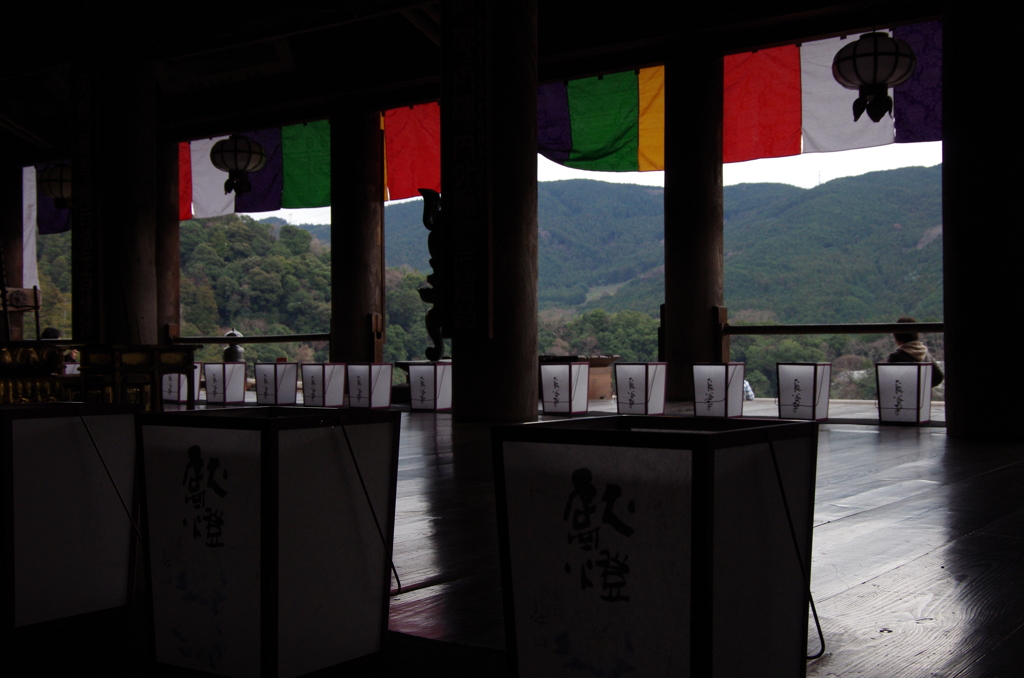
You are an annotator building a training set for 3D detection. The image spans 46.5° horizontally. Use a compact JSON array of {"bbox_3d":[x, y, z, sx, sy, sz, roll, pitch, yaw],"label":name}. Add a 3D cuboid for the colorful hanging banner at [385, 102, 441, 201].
[{"bbox_3d":[-1.047,-1.990,12.688,0.756,0.969,0.057,-1,-1,35],"label":"colorful hanging banner"}]

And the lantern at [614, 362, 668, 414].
[{"bbox_3d":[0.911,0.355,8.382,0.264,0.355,0.264,-1,-1,38],"label":"lantern"}]

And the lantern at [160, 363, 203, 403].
[{"bbox_3d":[-3.098,0.410,11.190,0.264,0.355,0.264,-1,-1,37],"label":"lantern"}]

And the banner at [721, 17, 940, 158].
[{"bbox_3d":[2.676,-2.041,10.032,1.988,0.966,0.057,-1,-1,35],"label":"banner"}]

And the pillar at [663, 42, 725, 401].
[{"bbox_3d":[1.597,-1.048,10.579,0.525,3.195,0.525,0,-1,0],"label":"pillar"}]

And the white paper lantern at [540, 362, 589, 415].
[{"bbox_3d":[0.388,0.361,8.645,0.264,0.355,0.264,-1,-1,36],"label":"white paper lantern"}]

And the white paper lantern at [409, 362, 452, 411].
[{"bbox_3d":[-0.611,0.373,9.224,0.264,0.355,0.264,-1,-1,35],"label":"white paper lantern"}]

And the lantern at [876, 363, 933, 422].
[{"bbox_3d":[2.394,0.333,7.258,0.264,0.355,0.264,-1,-1,36],"label":"lantern"}]

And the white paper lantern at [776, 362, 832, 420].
[{"bbox_3d":[1.878,0.341,7.656,0.264,0.355,0.264,-1,-1,36],"label":"white paper lantern"}]

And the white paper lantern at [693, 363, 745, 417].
[{"bbox_3d":[1.389,0.347,7.992,0.264,0.355,0.264,-1,-1,37],"label":"white paper lantern"}]

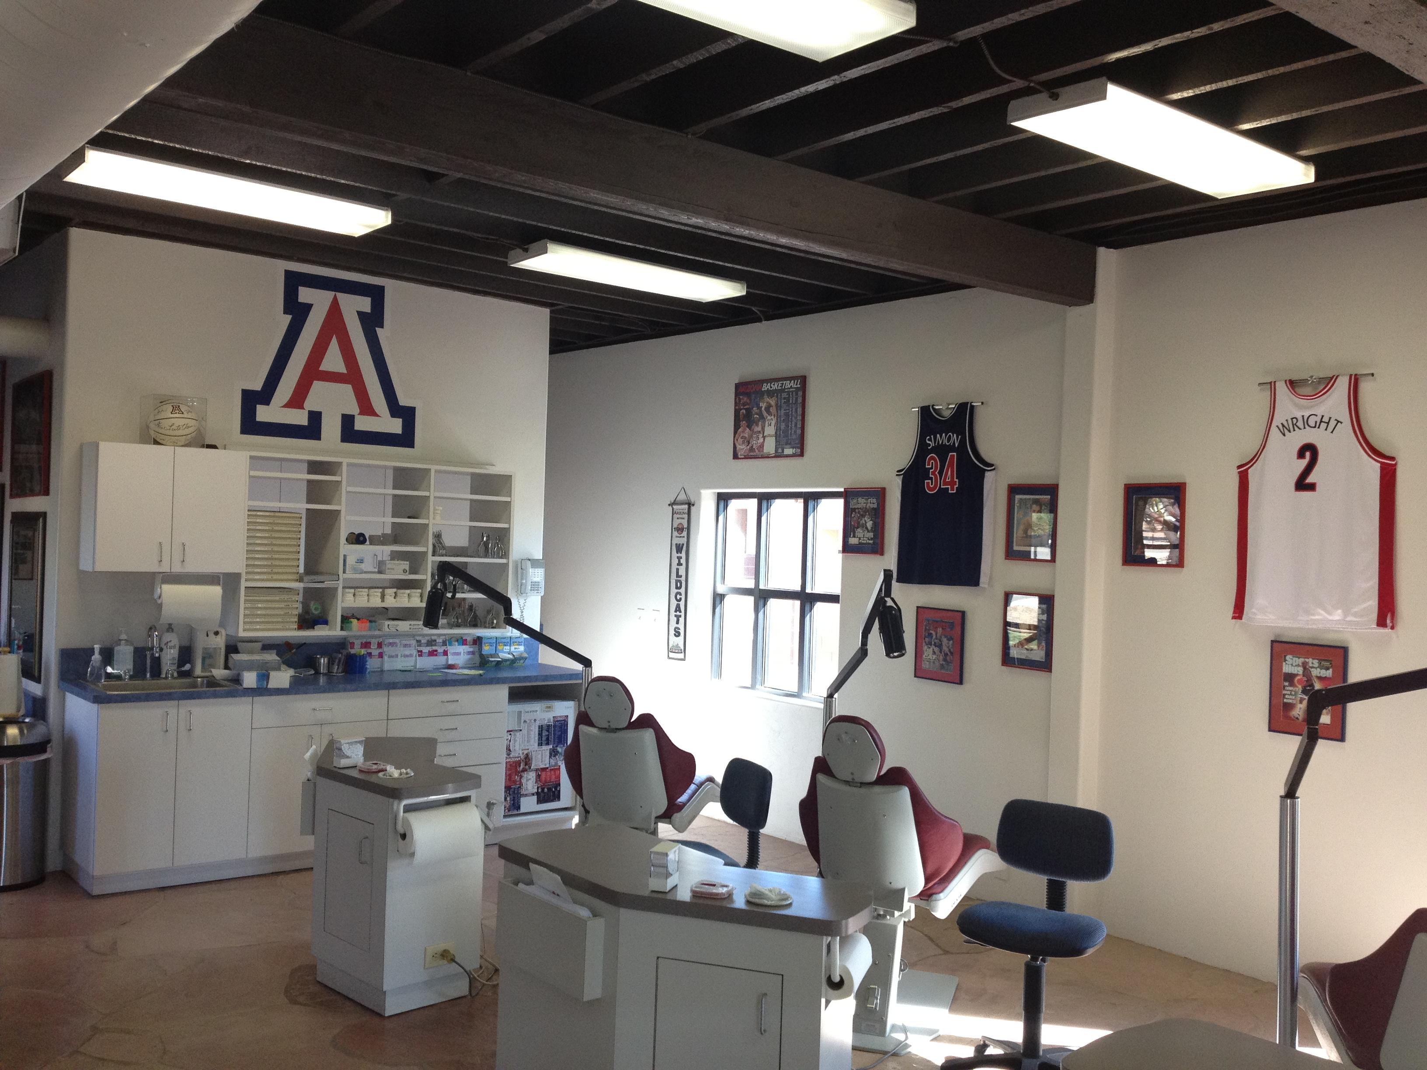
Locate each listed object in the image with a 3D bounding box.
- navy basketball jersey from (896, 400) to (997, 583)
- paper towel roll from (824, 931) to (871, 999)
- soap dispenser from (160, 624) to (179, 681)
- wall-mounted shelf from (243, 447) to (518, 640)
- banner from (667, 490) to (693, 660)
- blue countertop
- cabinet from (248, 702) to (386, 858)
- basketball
[{"bbox_3d":[1.164,-0.196,7.205,0.050,0.909,0.648,2,0,-37],"label":"navy basketball jersey"},{"bbox_3d":[0.331,1.072,3.585,0.090,0.090,0.280,2,0,15],"label":"paper towel roll"},{"bbox_3d":[-2.779,0.603,7.396,0.090,0.268,0.060,2,0,-28],"label":"soap dispenser"},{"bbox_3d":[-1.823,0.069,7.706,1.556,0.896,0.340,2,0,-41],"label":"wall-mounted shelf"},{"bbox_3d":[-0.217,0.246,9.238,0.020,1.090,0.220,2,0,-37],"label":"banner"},{"bbox_3d":[-1.946,0.788,7.765,2.850,0.042,0.650,2,0,-40],"label":"blue countertop"},{"bbox_3d":[-2.112,1.164,7.303,0.706,0.764,0.540,2,0,-41],"label":"cabinet"},{"bbox_3d":[-2.575,-0.524,6.884,0.242,0.242,0.242,2,0,-41],"label":"basketball"}]

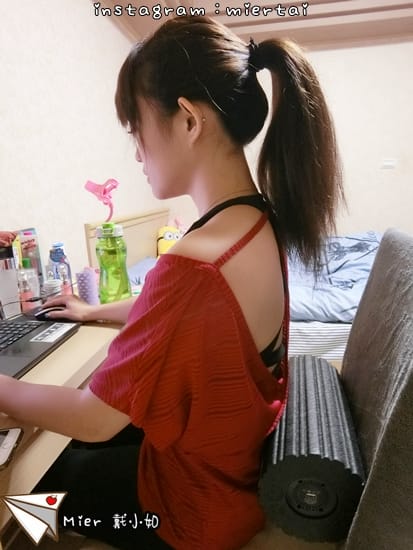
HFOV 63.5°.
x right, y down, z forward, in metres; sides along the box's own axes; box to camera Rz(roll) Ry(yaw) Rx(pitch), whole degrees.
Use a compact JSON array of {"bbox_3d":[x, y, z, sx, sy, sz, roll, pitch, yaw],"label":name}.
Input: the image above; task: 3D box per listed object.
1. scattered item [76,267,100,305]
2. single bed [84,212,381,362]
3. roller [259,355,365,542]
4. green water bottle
[{"bbox_3d":[-0.307,0.034,0.871,0.050,0.110,0.052,-4,15,-13],"label":"scattered item"},{"bbox_3d":[0.515,0.102,1.964,2.050,0.870,1.080,3,15,13],"label":"single bed"},{"bbox_3d":[0.187,0.283,0.601,0.150,0.150,0.300,3,15,14],"label":"roller"},{"bbox_3d":[-0.246,-0.025,0.878,0.081,0.220,0.081,-5,15,-15],"label":"green water bottle"}]

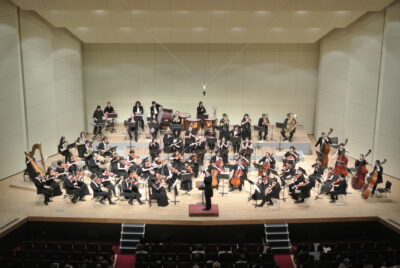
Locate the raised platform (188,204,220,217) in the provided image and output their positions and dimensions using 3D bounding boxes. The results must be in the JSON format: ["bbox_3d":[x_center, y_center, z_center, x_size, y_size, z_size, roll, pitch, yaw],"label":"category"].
[{"bbox_3d":[0.151,3.120,31.318,1.200,0.160,0.894,0,19,0],"label":"raised platform"}]

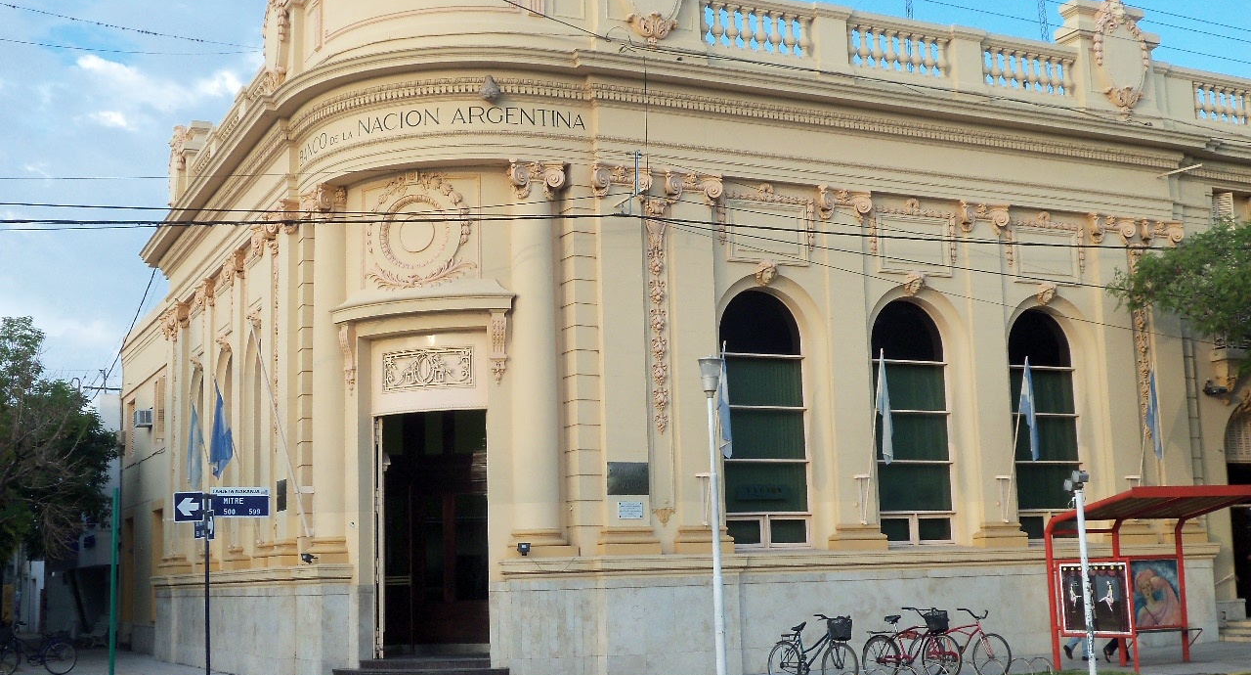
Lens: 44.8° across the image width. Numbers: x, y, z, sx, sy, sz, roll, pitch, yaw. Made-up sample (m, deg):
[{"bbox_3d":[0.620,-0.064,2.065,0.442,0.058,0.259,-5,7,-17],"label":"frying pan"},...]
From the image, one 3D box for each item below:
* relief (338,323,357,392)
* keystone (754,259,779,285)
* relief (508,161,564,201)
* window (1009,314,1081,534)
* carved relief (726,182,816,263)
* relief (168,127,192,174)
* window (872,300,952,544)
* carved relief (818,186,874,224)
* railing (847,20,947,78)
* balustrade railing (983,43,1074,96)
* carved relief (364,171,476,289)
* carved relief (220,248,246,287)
[{"bbox_3d":[-4.546,0.367,25.024,0.260,1.180,0.220,-10,-12,44],"label":"relief"},{"bbox_3d":[2.396,-1.082,25.671,0.440,0.460,0.300,3,-10,-26],"label":"keystone"},{"bbox_3d":[-1.426,-2.508,24.559,0.920,0.600,0.450,1,-9,-16],"label":"relief"},{"bbox_3d":[7.885,1.624,28.491,1.570,4.330,0.300,3,-10,-26],"label":"window"},{"bbox_3d":[2.431,-1.943,26.005,1.880,1.420,0.150,3,-10,-26],"label":"carved relief"},{"bbox_3d":[-10.814,-4.469,36.818,0.373,1.296,1.325,3,-10,-26],"label":"relief"},{"bbox_3d":[5.073,1.468,26.830,1.560,4.330,0.280,3,-10,-26],"label":"window"},{"bbox_3d":[3.876,-2.318,26.668,0.950,0.620,0.300,3,-10,-26],"label":"carved relief"},{"bbox_3d":[4.975,-5.261,27.681,2.120,0.880,0.300,3,-10,-26],"label":"railing"},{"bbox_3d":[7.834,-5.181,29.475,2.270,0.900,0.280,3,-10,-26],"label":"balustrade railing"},{"bbox_3d":[-3.283,-1.691,24.108,1.870,1.830,0.250,-5,-9,18],"label":"carved relief"},{"bbox_3d":[-7.923,-1.372,30.647,0.300,0.620,0.950,3,-10,-26],"label":"carved relief"}]

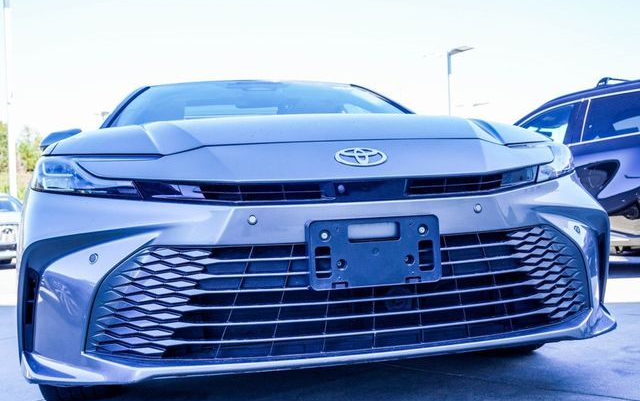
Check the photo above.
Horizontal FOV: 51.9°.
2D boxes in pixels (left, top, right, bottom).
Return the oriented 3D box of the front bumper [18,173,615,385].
[{"bbox_3d":[0.087,0.194,1.863,1.820,0.510,0.540,-2,-1,-12],"label":"front bumper"}]

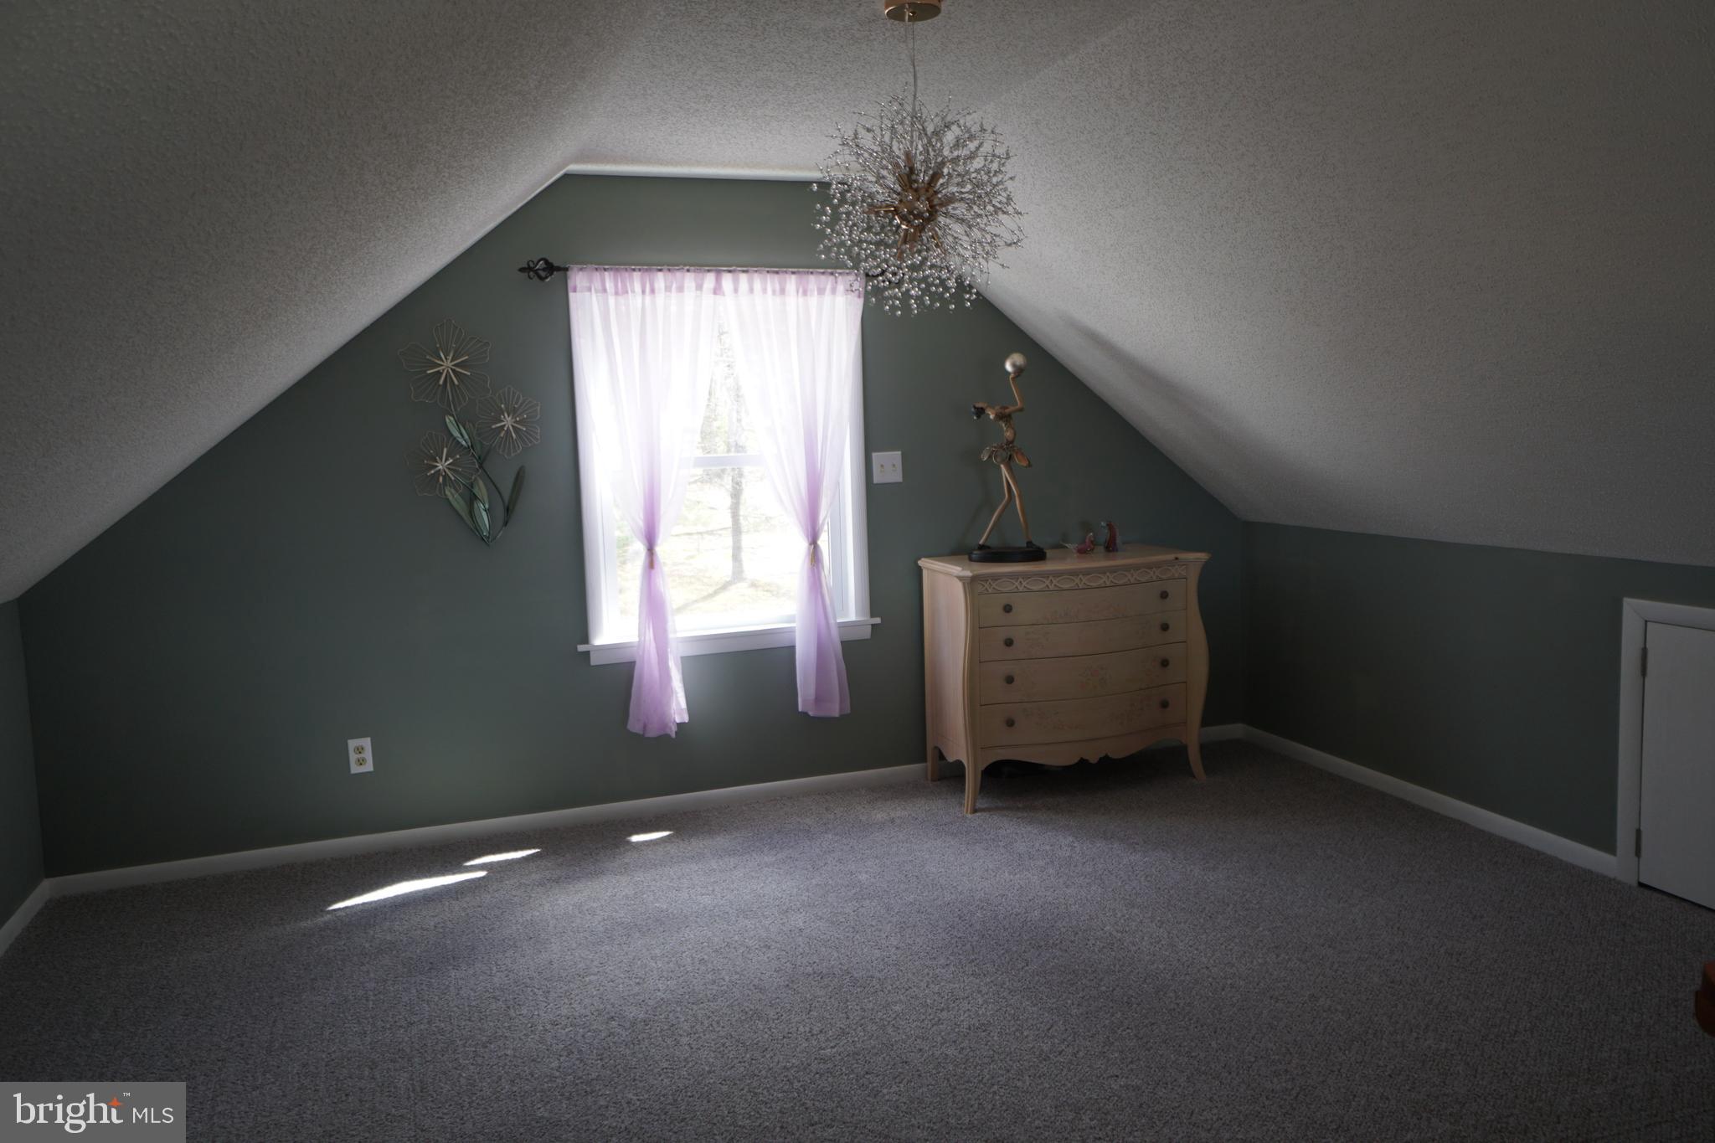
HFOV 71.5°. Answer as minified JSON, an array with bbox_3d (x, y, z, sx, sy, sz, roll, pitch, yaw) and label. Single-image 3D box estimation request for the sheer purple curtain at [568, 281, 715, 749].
[{"bbox_3d":[-0.689,-0.220,4.125,0.516,1.640,0.090,-4,7,-18],"label":"sheer purple curtain"}]

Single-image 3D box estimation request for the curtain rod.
[{"bbox_3d":[-0.469,-1.038,4.120,1.362,0.077,0.090,-4,7,-18],"label":"curtain rod"}]

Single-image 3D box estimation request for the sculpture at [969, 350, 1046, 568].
[{"bbox_3d":[0.547,-0.421,4.384,0.287,0.757,0.180,-3,7,-6],"label":"sculpture"}]

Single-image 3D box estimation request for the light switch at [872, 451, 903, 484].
[{"bbox_3d":[0.117,-0.390,4.467,0.115,0.117,0.016,-4,7,-18],"label":"light switch"}]

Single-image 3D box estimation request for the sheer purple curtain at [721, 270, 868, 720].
[{"bbox_3d":[-0.198,-0.266,4.286,0.537,1.618,0.090,-4,7,-18],"label":"sheer purple curtain"}]

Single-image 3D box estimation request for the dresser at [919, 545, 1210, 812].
[{"bbox_3d":[0.773,0.373,4.434,0.995,0.854,0.535,-4,7,-18],"label":"dresser"}]

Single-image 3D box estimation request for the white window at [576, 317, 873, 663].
[{"bbox_3d":[-0.470,-0.360,4.280,1.096,1.314,0.110,-4,7,-18],"label":"white window"}]

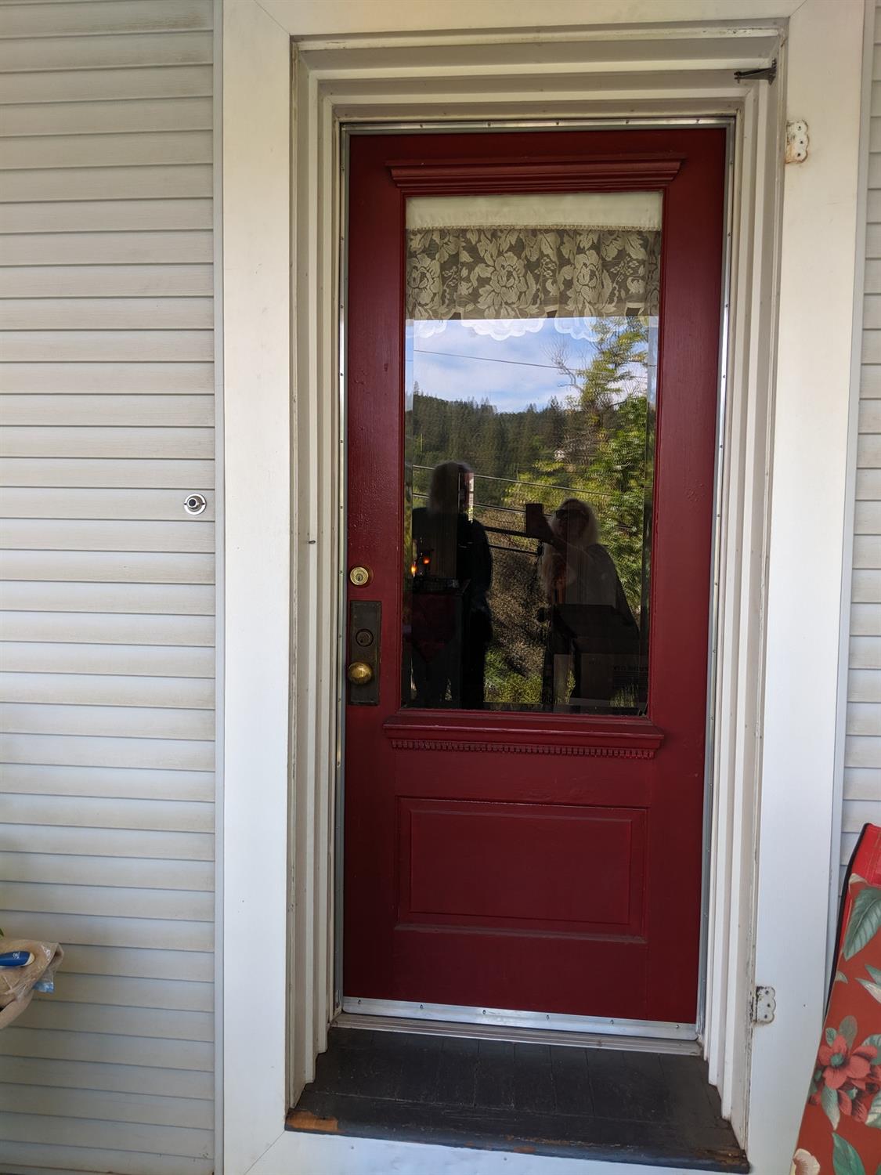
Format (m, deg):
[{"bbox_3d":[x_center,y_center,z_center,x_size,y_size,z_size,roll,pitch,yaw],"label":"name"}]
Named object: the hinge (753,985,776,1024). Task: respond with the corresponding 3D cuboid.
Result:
[{"bbox_3d":[0.635,0.818,1.796,0.044,0.077,0.010,1,3,5],"label":"hinge"}]

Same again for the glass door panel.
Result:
[{"bbox_3d":[0.204,-0.301,2.135,0.585,1.200,0.025,1,3,5],"label":"glass door panel"}]

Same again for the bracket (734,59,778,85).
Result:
[{"bbox_3d":[0.620,-1.019,1.813,0.075,0.036,0.044,1,3,5],"label":"bracket"}]

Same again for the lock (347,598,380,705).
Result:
[{"bbox_3d":[-0.185,0.161,2.157,0.075,0.250,0.070,1,3,5],"label":"lock"}]

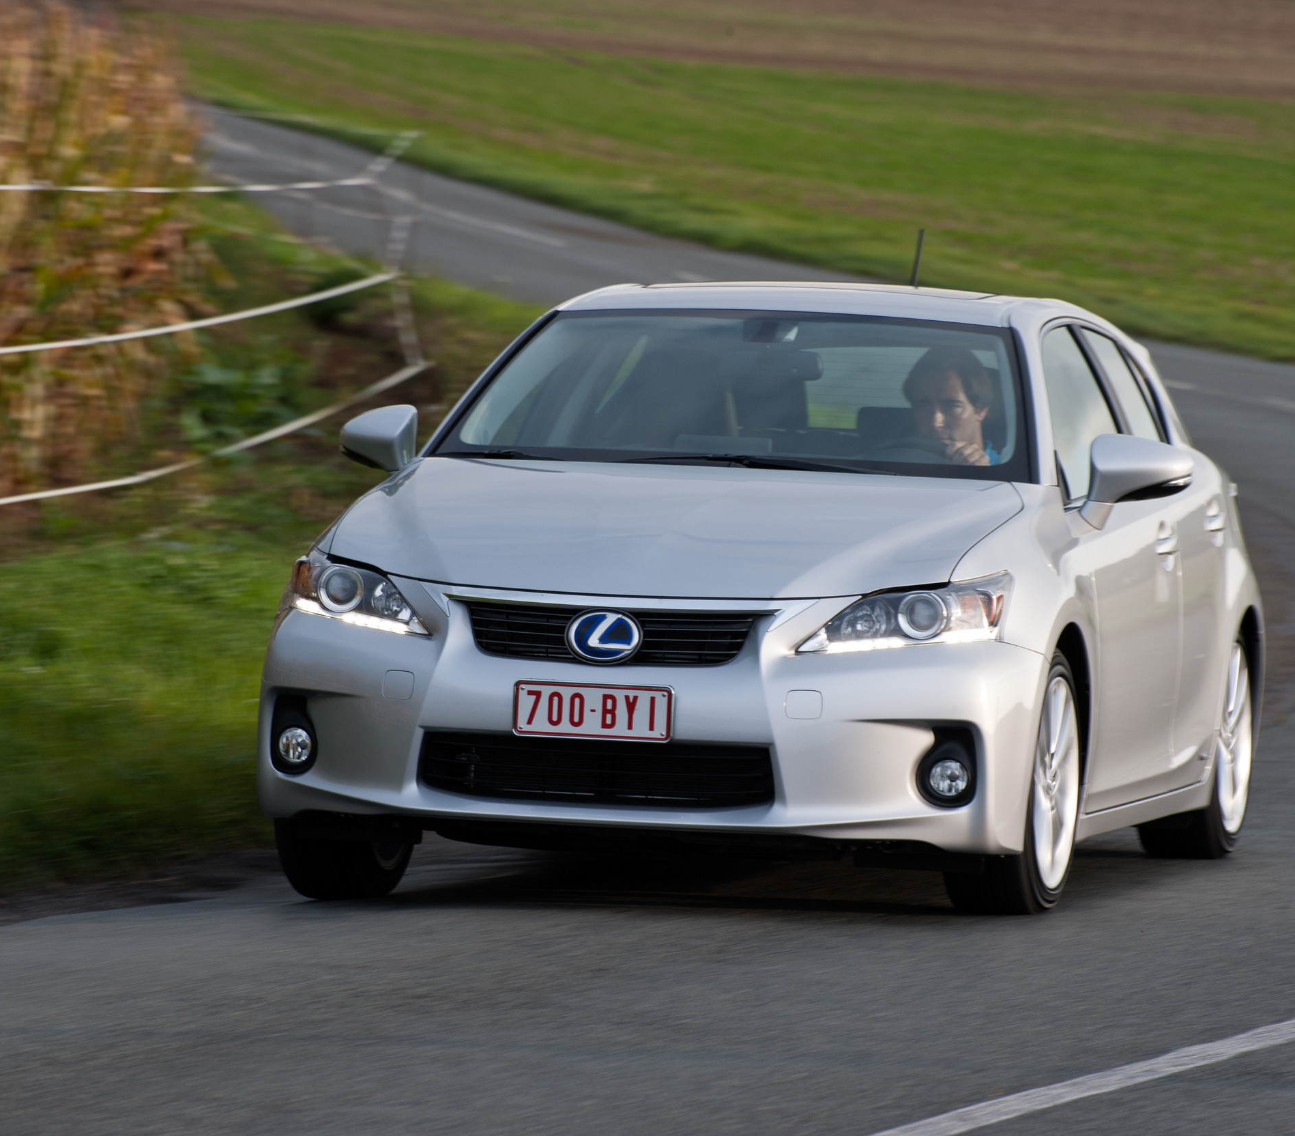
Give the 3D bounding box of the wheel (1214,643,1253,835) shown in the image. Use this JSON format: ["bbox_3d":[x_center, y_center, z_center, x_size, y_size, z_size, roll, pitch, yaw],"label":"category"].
[{"bbox_3d":[1.367,0.418,25.746,0.190,0.465,0.465,2,2,12],"label":"wheel"}]

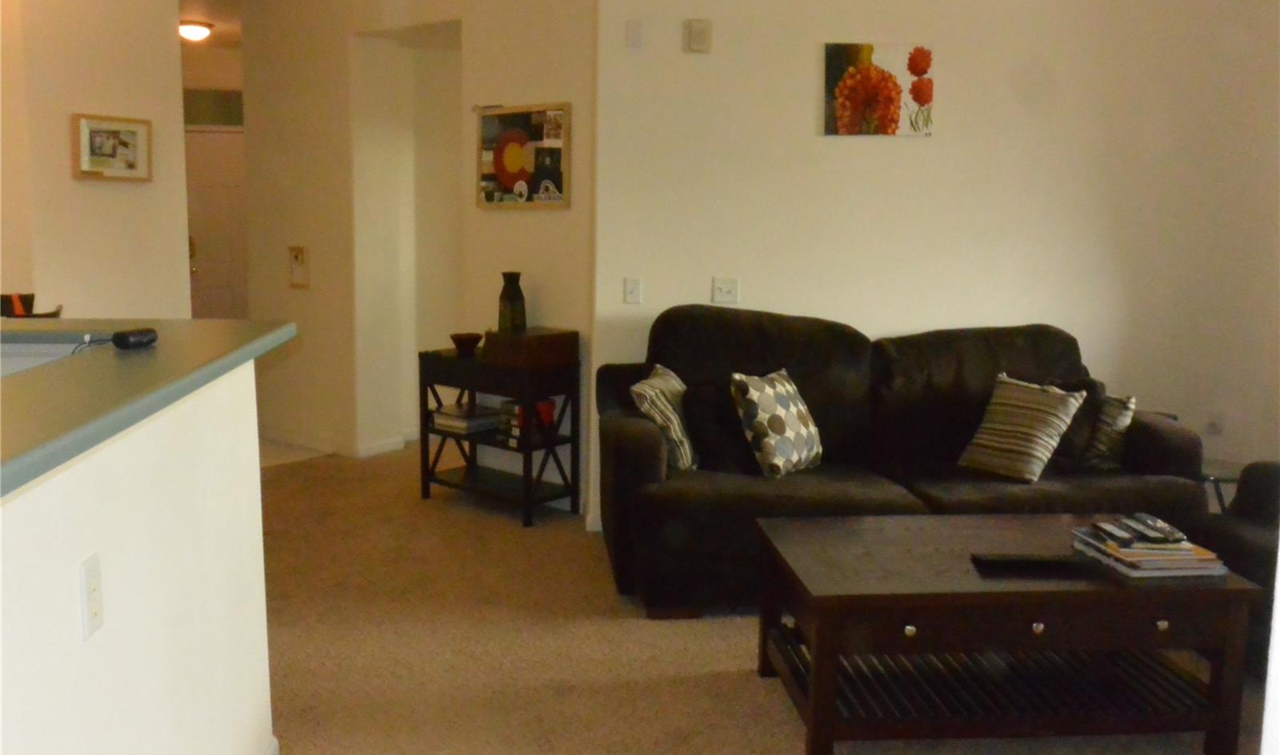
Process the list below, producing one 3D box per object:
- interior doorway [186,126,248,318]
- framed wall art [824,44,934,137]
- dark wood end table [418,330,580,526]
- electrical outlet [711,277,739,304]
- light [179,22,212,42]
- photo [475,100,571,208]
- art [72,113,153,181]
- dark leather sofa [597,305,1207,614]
[{"bbox_3d":[-3.303,-1.010,9.603,0.970,2.060,0.100,0,9,-4],"label":"interior doorway"},{"bbox_3d":[1.037,-1.241,5.063,0.474,0.392,0.030,1,9,-2],"label":"framed wall art"},{"bbox_3d":[-0.679,0.225,5.668,0.780,0.810,0.351,9,12,41],"label":"dark wood end table"},{"bbox_3d":[0.378,-0.384,5.180,0.120,0.115,0.012,1,9,-2],"label":"electrical outlet"},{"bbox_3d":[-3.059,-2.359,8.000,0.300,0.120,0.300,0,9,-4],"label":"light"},{"bbox_3d":[-0.544,-1.010,5.377,0.645,0.469,0.025,9,12,43],"label":"photo"},{"bbox_3d":[-2.289,-0.993,5.104,0.030,0.272,0.328,9,12,43],"label":"art"},{"bbox_3d":[0.958,0.292,4.703,2.235,1.020,1.063,1,9,-2],"label":"dark leather sofa"}]

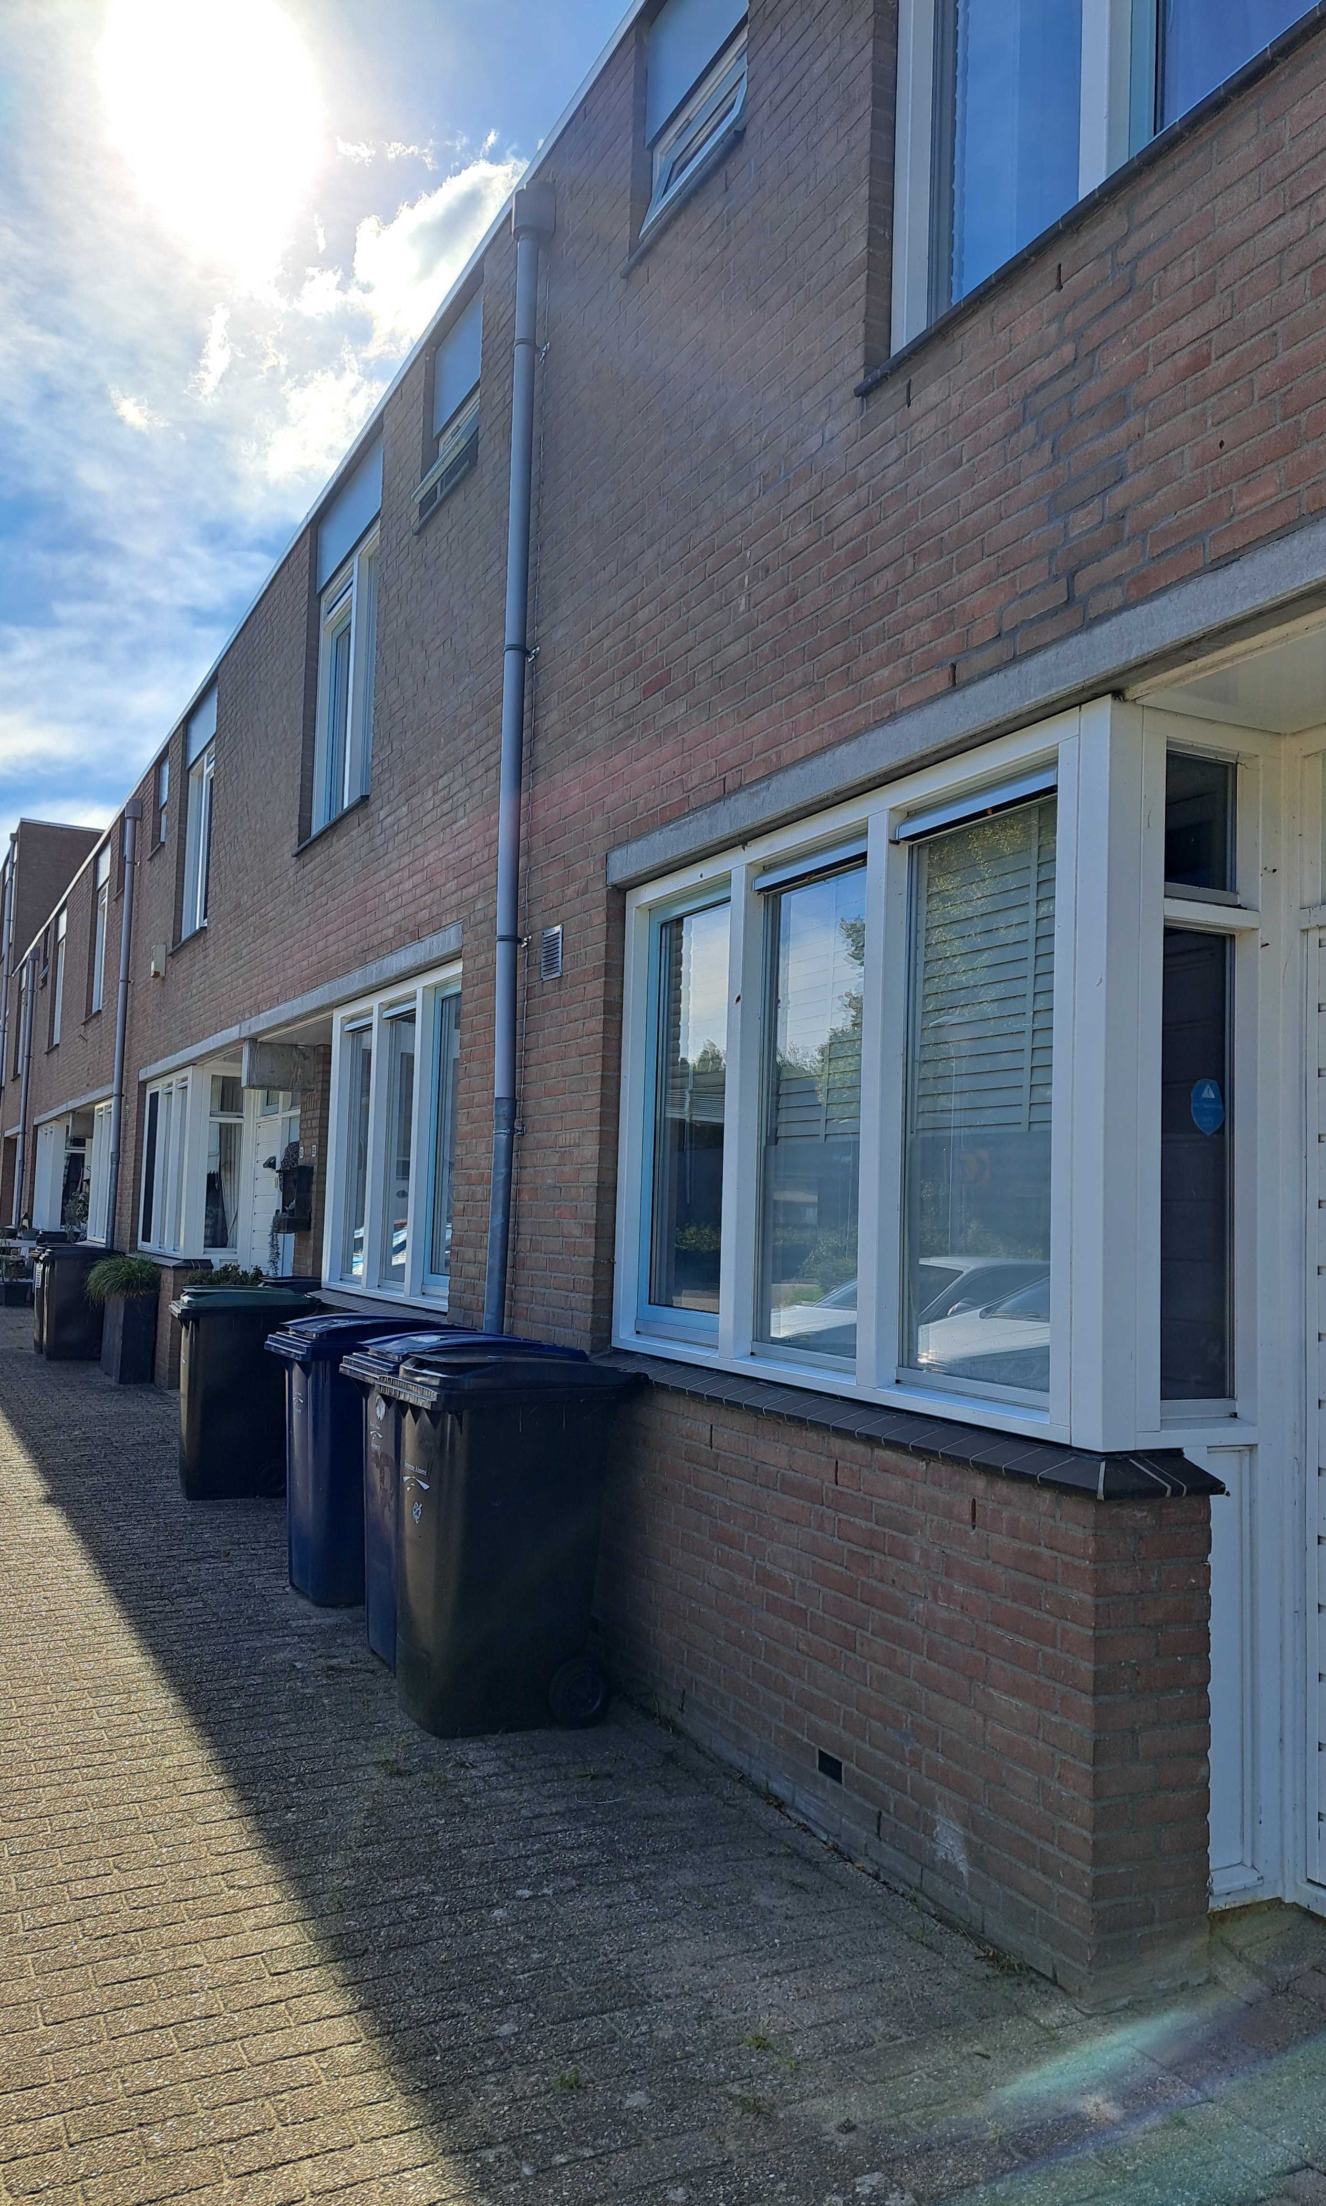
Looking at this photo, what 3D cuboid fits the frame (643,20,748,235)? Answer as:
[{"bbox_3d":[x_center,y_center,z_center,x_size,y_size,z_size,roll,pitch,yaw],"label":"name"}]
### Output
[{"bbox_3d":[0.125,-3.160,4.991,0.134,0.433,0.814,3,-4,-27],"label":"frame"}]

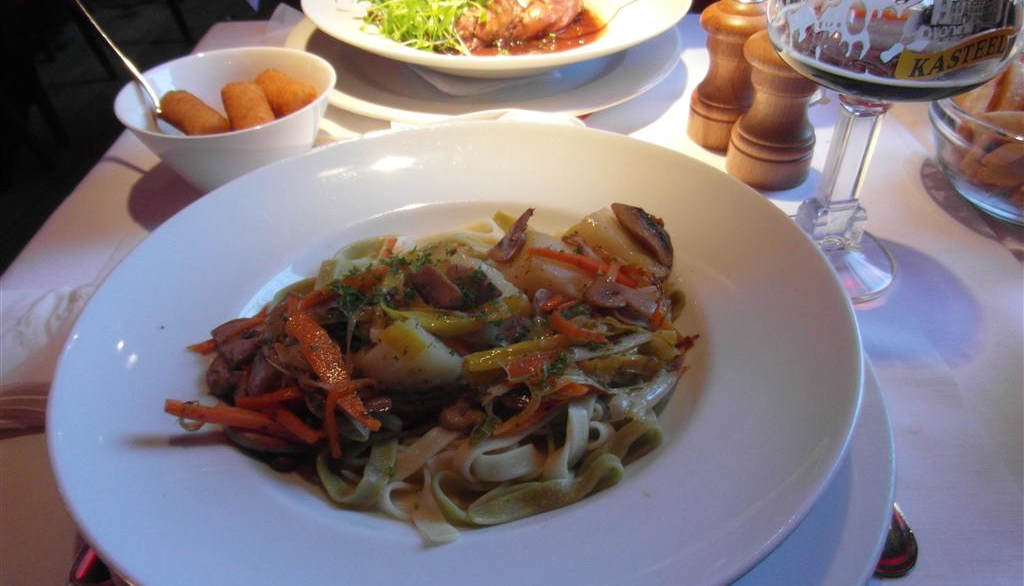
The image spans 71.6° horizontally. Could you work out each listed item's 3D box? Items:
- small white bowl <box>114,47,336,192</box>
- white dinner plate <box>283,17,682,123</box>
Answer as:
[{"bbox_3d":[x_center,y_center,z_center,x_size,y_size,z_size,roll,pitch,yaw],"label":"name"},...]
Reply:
[{"bbox_3d":[-0.164,-0.097,0.432,0.121,0.060,0.121,0,41,0],"label":"small white bowl"},{"bbox_3d":[-0.022,-0.209,0.592,0.320,0.024,0.320,0,41,0],"label":"white dinner plate"}]

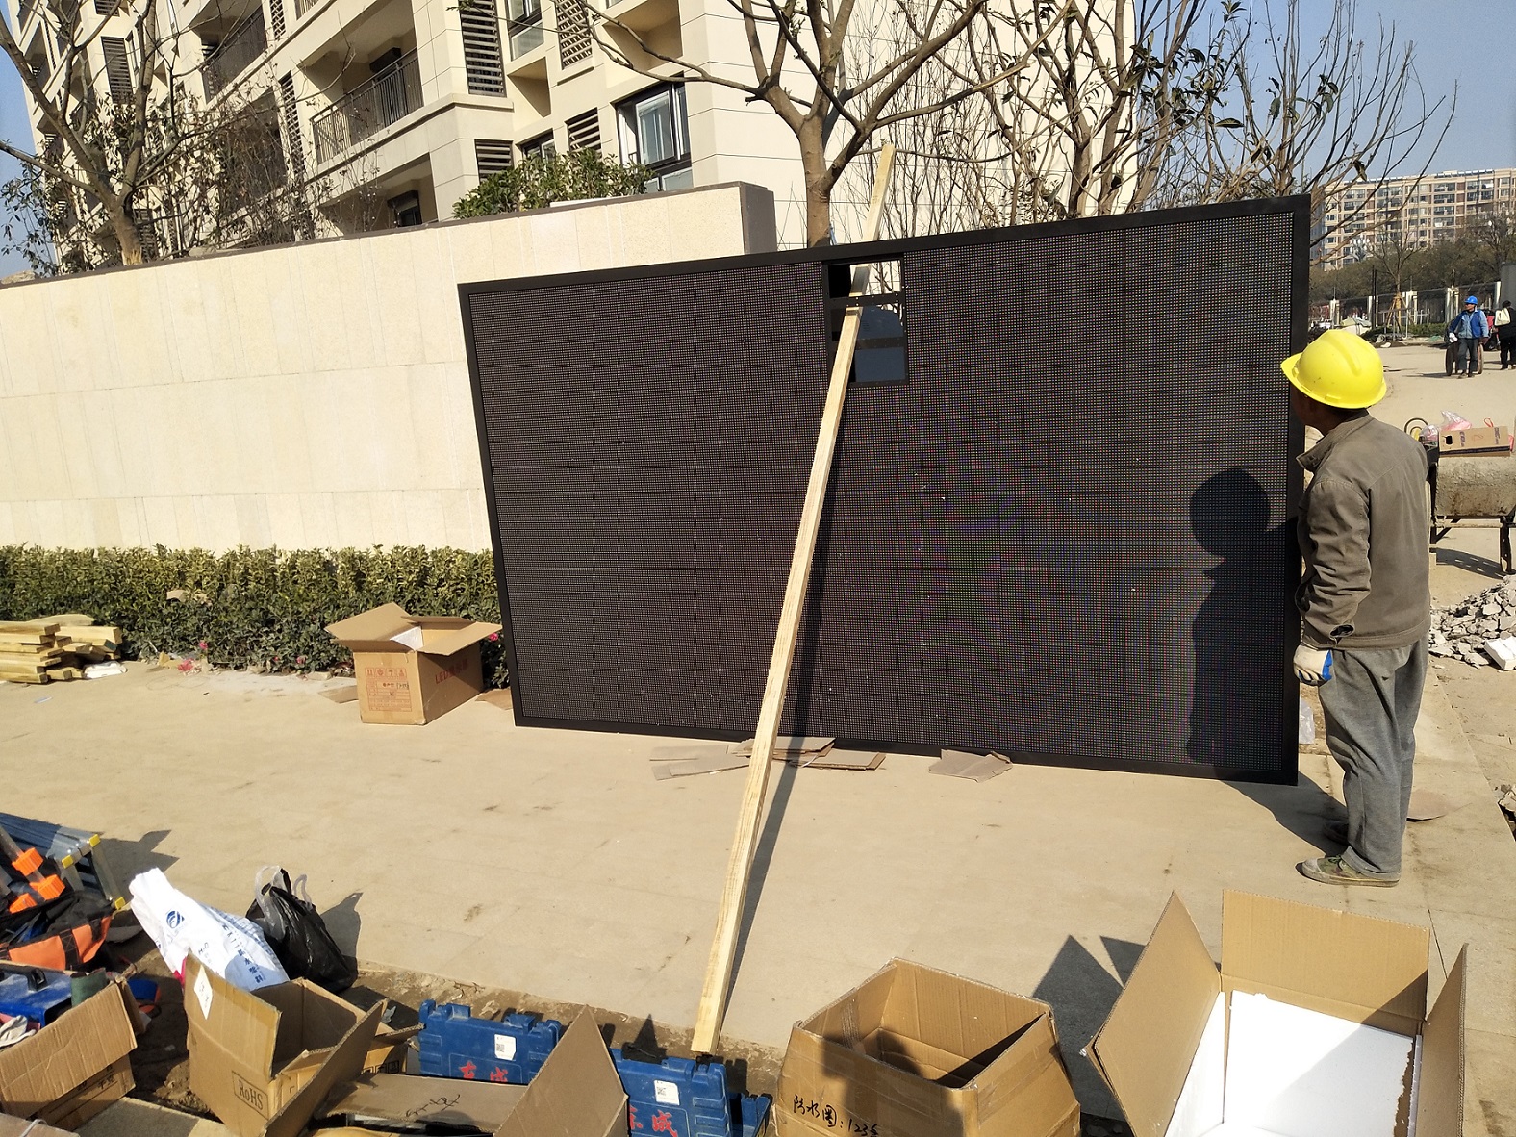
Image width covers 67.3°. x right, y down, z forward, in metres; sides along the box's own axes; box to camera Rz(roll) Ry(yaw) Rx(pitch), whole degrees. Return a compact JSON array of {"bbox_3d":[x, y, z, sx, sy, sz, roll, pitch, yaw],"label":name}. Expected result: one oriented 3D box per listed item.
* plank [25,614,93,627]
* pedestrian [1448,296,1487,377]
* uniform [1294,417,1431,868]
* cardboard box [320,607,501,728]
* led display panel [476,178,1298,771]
[{"bbox_3d":[-4.474,0.344,7.272,0.600,0.050,0.180,0,11,24],"label":"plank"},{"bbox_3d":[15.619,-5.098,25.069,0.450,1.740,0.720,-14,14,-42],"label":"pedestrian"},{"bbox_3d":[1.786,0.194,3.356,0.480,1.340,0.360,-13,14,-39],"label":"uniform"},{"bbox_3d":[-1.678,0.468,5.712,0.650,0.460,0.750,-1,11,19],"label":"cardboard box"},{"bbox_3d":[0.339,-0.239,4.533,3.300,2.010,0.120,1,13,22],"label":"led display panel"}]

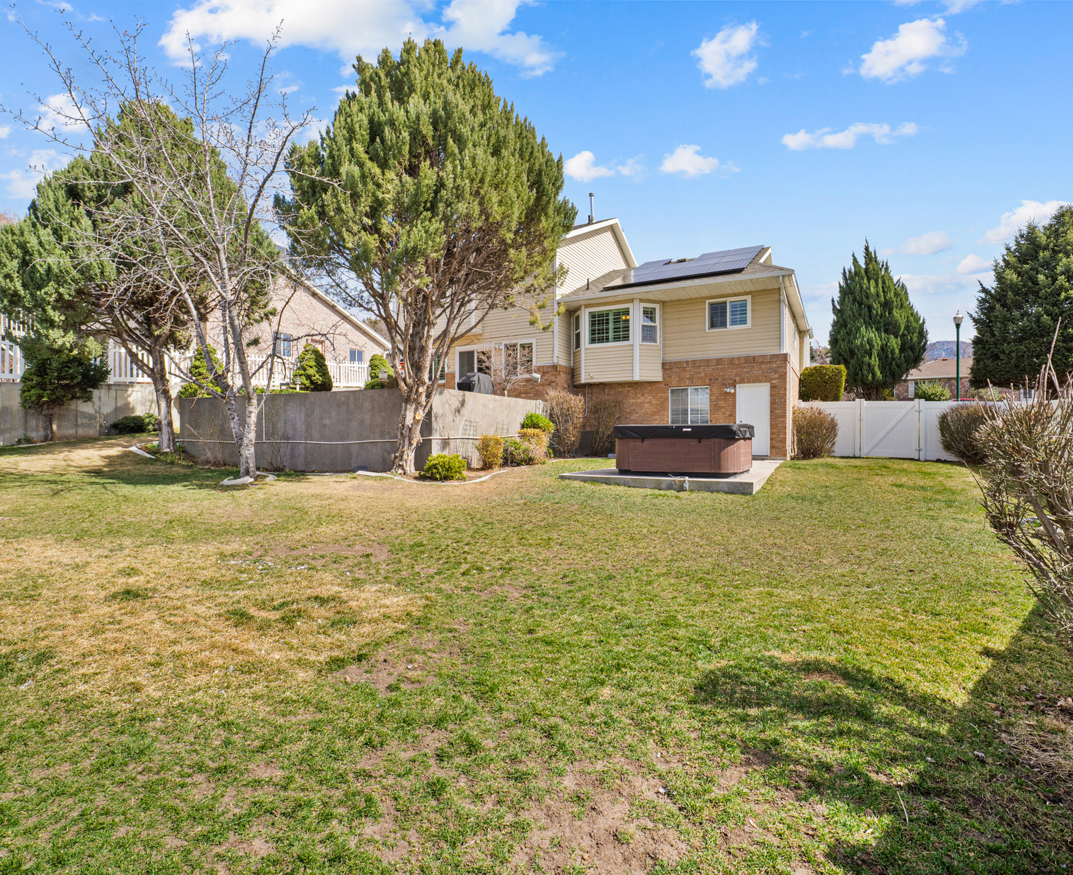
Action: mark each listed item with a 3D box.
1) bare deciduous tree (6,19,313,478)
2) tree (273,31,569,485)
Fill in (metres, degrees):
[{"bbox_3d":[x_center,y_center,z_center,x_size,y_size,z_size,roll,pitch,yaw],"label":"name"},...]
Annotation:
[{"bbox_3d":[-7.900,-4.050,12.000,5.900,9.800,5.700,0,0,0],"label":"bare deciduous tree"},{"bbox_3d":[-2.300,-4.000,12.200,6.300,9.600,6.200,0,0,0],"label":"tree"}]

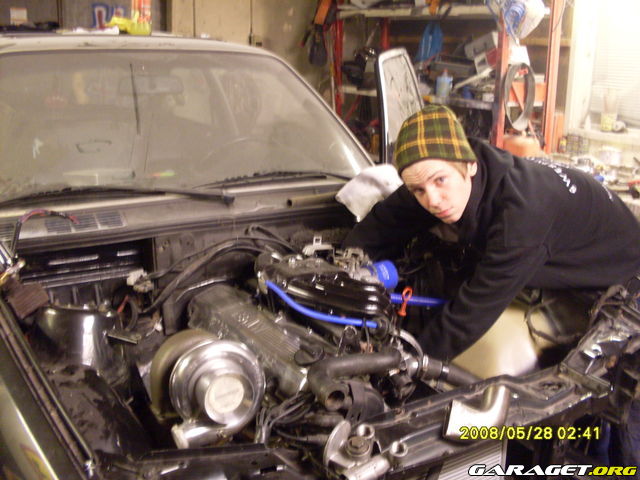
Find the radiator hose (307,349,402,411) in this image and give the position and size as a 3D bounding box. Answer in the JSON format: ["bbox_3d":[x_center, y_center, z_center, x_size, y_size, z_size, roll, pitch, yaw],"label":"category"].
[{"bbox_3d":[0.079,0.293,1.480,0.200,0.084,0.115,-7,17,-23],"label":"radiator hose"}]

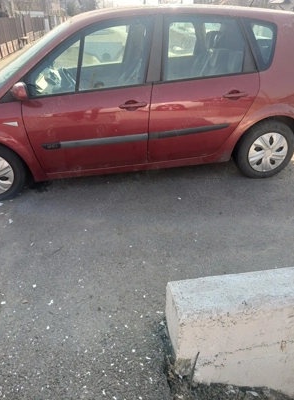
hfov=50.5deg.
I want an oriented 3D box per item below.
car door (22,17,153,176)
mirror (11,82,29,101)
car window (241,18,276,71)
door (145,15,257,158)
[{"bbox_3d":[-0.482,-0.856,2.709,1.150,1.230,0.250,-5,30,-7],"label":"car door"},{"bbox_3d":[-0.995,-0.849,2.441,0.120,0.155,0.200,-5,30,-7],"label":"mirror"},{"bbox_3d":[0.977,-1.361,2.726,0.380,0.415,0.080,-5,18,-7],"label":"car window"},{"bbox_3d":[0.481,-0.959,2.823,1.020,1.220,0.250,-5,30,-7],"label":"door"}]

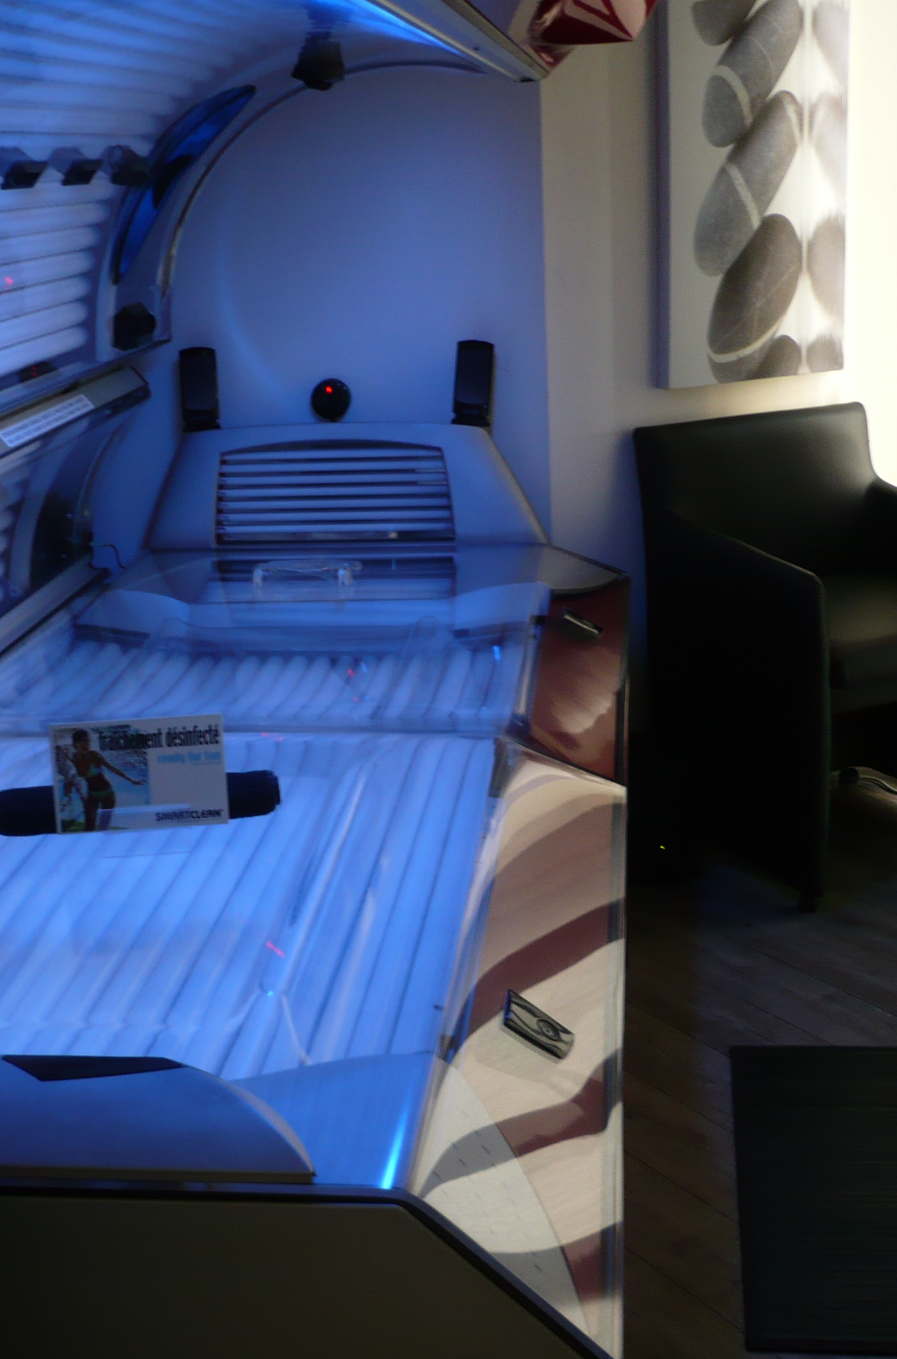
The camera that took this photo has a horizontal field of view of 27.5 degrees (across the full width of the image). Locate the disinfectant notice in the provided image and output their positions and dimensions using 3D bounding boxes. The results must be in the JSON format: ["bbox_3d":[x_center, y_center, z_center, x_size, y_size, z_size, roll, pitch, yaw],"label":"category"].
[{"bbox_3d":[-0.391,0.120,2.320,0.214,0.140,0.012,-3,7,-3],"label":"disinfectant notice"}]

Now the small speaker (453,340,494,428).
[{"bbox_3d":[0.050,-0.595,3.683,0.072,0.166,0.076,3,17,6],"label":"small speaker"}]

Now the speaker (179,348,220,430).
[{"bbox_3d":[-0.508,-0.593,3.750,0.072,0.166,0.076,-4,16,-4],"label":"speaker"}]

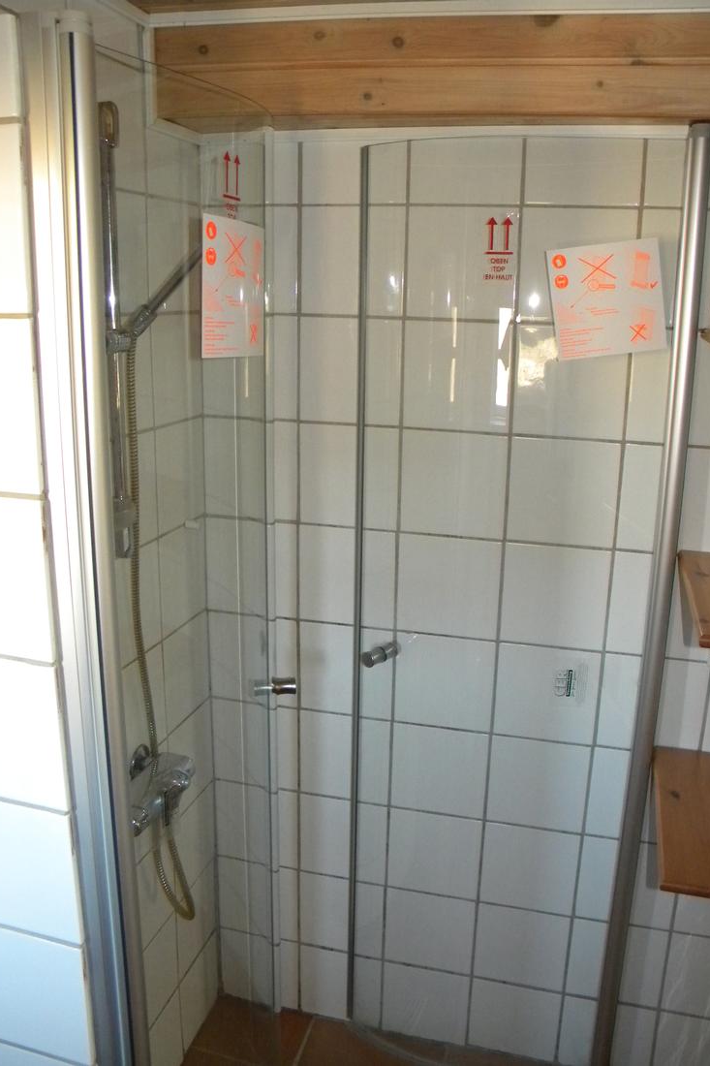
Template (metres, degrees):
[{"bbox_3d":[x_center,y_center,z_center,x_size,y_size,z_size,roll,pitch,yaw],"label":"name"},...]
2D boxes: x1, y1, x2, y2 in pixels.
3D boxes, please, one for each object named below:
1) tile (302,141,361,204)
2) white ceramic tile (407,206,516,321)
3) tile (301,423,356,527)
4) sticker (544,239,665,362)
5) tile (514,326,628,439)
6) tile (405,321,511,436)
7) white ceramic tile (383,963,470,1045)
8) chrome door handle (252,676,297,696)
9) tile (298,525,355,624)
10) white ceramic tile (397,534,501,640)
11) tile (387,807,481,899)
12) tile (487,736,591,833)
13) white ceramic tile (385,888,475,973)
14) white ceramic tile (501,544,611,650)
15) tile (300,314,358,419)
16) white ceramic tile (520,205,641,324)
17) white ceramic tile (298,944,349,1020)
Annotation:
[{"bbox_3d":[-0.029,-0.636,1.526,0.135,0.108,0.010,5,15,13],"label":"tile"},{"bbox_3d":[0.190,-0.475,1.515,0.196,0.196,0.010,5,16,13],"label":"white ceramic tile"},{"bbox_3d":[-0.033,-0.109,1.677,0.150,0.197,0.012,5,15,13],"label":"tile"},{"bbox_3d":[0.415,-0.382,1.415,0.176,0.177,0.003,-5,13,11],"label":"sticker"},{"bbox_3d":[0.380,-0.268,1.523,0.196,0.196,0.010,5,16,13],"label":"tile"},{"bbox_3d":[0.189,-0.285,1.576,0.197,0.197,0.012,5,15,13],"label":"tile"},{"bbox_3d":[0.160,1.054,1.934,0.197,0.197,0.012,5,15,13],"label":"white ceramic tile"},{"bbox_3d":[-0.144,0.273,1.530,0.078,0.031,0.031,-1,15,-6],"label":"chrome door handle"},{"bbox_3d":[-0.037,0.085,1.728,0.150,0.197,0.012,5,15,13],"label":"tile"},{"bbox_3d":[0.181,0.103,1.672,0.196,0.196,0.010,5,16,13],"label":"white ceramic tile"},{"bbox_3d":[0.169,0.681,1.832,0.197,0.197,0.012,5,15,13],"label":"tile"},{"bbox_3d":[0.366,0.502,1.726,0.196,0.196,0.010,5,15,13],"label":"tile"},{"bbox_3d":[0.162,0.864,1.874,0.196,0.196,0.010,5,15,13],"label":"white ceramic tile"},{"bbox_3d":[0.376,0.119,1.622,0.196,0.196,0.010,5,15,13],"label":"white ceramic tile"},{"bbox_3d":[-0.006,-0.300,1.611,0.196,0.196,0.010,5,16,13],"label":"tile"},{"bbox_3d":[0.382,-0.458,1.472,0.196,0.196,0.010,5,16,13],"label":"white ceramic tile"},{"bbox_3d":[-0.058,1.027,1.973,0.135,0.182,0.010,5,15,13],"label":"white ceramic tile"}]

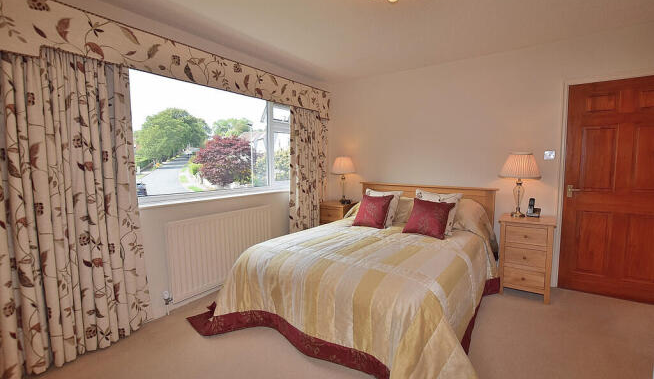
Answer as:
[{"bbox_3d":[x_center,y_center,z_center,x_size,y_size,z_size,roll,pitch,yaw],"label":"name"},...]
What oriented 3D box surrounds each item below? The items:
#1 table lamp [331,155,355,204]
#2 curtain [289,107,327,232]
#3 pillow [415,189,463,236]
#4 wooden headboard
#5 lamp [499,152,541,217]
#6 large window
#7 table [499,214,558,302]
[{"bbox_3d":[0.252,-0.133,3.945,0.335,0.655,0.335,-1,5,0],"label":"table lamp"},{"bbox_3d":[-0.205,-0.077,3.595,0.160,1.980,0.700,3,6,38],"label":"curtain"},{"bbox_3d":[1.094,0.223,2.728,0.440,0.440,0.140,3,-20,38],"label":"pillow"},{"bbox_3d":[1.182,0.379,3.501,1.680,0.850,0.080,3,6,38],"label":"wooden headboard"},{"bbox_3d":[1.891,-0.032,2.681,0.335,0.650,0.335,3,6,38],"label":"lamp"},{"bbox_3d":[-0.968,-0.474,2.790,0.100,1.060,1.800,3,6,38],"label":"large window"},{"bbox_3d":[1.947,0.647,2.678,0.410,0.690,0.430,3,6,38],"label":"table"}]

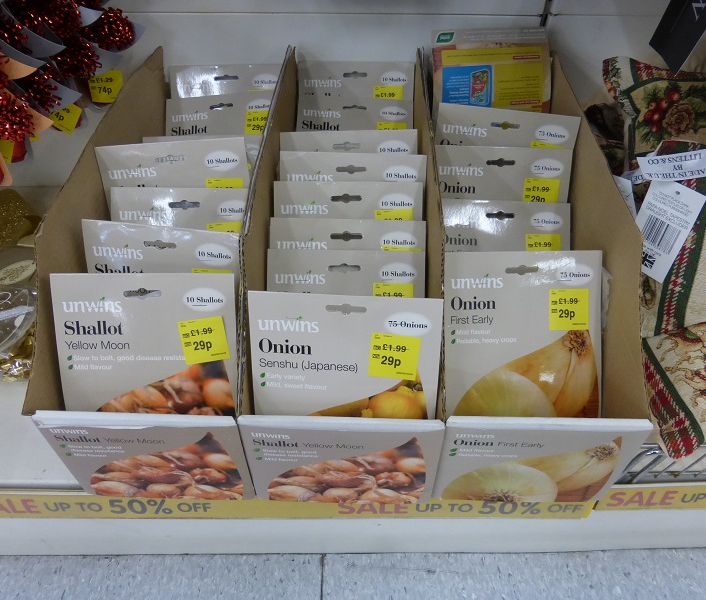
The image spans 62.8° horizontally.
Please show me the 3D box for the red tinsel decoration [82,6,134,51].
[{"bbox_3d":[-0.271,-0.297,0.632,0.054,0.047,0.040,-4,45,-4],"label":"red tinsel decoration"}]

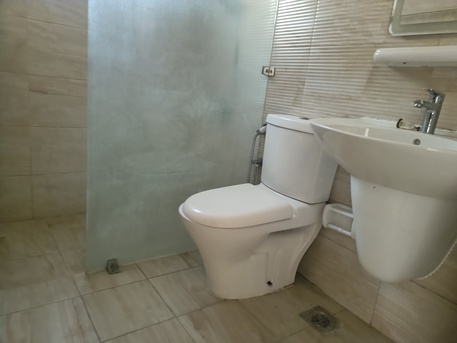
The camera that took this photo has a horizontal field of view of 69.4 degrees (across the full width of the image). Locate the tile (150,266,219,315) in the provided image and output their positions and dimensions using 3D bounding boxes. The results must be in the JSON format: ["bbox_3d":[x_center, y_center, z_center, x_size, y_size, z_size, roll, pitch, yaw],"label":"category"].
[{"bbox_3d":[-0.179,0.556,1.561,0.301,0.010,0.303,-3,17,-36],"label":"tile"}]

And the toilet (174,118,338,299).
[{"bbox_3d":[0.084,0.157,1.549,0.700,0.827,0.383,-3,17,-36],"label":"toilet"}]

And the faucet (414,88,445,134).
[{"bbox_3d":[0.670,-0.200,1.108,0.136,0.142,0.047,-3,17,-36],"label":"faucet"}]

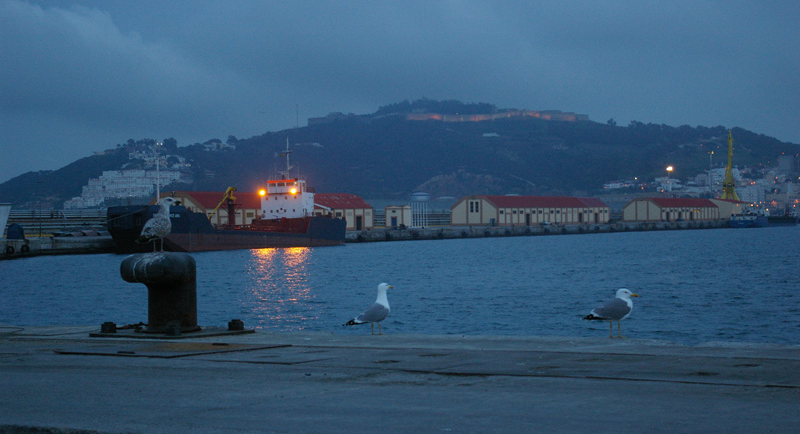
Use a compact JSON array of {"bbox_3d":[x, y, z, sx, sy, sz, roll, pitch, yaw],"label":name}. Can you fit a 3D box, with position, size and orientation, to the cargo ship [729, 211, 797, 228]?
[{"bbox_3d":[154.816,0.215,776.580,11.000,8.000,74.000,-1,0,24],"label":"cargo ship"}]

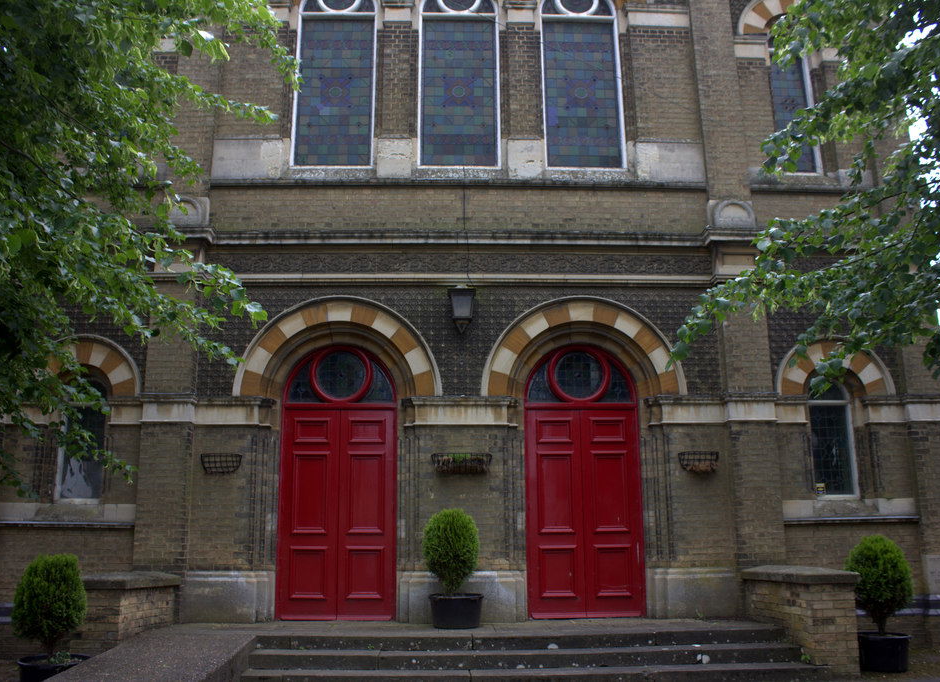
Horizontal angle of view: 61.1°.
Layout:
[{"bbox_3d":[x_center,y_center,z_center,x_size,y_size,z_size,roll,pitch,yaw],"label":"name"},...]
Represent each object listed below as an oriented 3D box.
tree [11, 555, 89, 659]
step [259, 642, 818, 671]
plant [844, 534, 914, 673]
[{"bbox_3d":[-3.803,2.400,7.201,0.594,0.890,0.594,0,-12,-2],"label":"tree"},{"bbox_3d":[0.599,3.358,8.456,5.796,0.142,0.350,0,-12,-2],"label":"step"},{"bbox_3d":[4.417,2.801,8.592,0.690,1.362,0.690,0,-12,-2],"label":"plant"}]

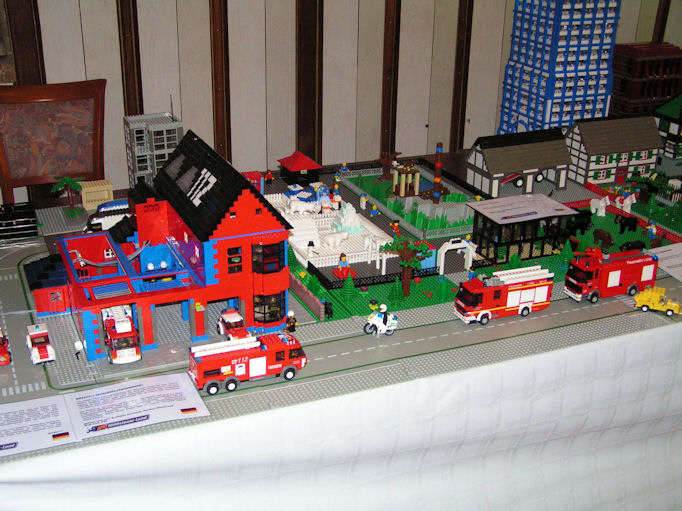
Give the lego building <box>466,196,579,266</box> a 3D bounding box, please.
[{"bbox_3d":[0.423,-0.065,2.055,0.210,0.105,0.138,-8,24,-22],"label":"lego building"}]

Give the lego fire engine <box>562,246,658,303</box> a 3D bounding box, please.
[{"bbox_3d":[0.568,0.032,1.817,0.203,0.113,0.050,-8,24,-22],"label":"lego fire engine"}]

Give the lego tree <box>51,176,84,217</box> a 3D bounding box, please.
[{"bbox_3d":[-0.697,-0.154,2.224,0.084,0.094,0.082,-8,24,-22],"label":"lego tree"}]

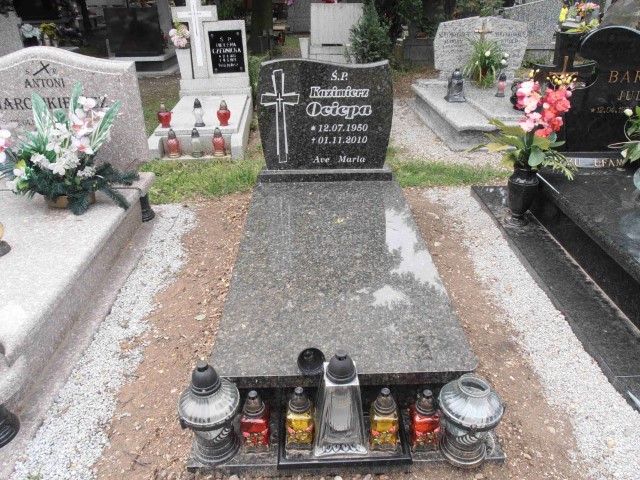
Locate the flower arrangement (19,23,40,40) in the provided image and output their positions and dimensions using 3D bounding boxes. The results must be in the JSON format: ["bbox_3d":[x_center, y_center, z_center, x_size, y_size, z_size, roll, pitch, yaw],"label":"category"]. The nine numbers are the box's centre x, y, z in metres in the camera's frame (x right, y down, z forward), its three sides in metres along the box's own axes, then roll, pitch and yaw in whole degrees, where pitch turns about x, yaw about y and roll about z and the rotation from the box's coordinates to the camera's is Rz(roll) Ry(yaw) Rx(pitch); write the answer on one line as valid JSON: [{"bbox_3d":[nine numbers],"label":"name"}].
[{"bbox_3d":[-4.656,-3.354,8.921,0.330,0.310,0.300,-1,26,-1],"label":"flower arrangement"}]

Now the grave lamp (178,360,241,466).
[{"bbox_3d":[-0.337,0.506,1.694,0.185,0.345,0.185,-1,26,-1],"label":"grave lamp"}]

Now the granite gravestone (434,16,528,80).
[{"bbox_3d":[1.933,-2.312,6.675,1.120,0.740,0.160,-1,26,-1],"label":"granite gravestone"}]

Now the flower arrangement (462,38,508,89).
[{"bbox_3d":[1.875,-2.003,6.300,0.520,0.530,0.480,-1,26,-1],"label":"flower arrangement"}]

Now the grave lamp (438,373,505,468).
[{"bbox_3d":[0.456,0.545,1.695,0.195,0.265,0.195,-1,26,-1],"label":"grave lamp"}]

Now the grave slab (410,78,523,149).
[{"bbox_3d":[1.954,-1.403,5.870,1.660,0.240,2.350,-1,26,-1],"label":"grave slab"}]

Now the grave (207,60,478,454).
[{"bbox_3d":[0.053,-0.208,2.565,0.940,0.950,2.130,-1,26,-1],"label":"grave"}]

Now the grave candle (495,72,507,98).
[{"bbox_3d":[1.924,-1.645,5.886,0.115,0.245,0.115,-1,26,-1],"label":"grave candle"}]

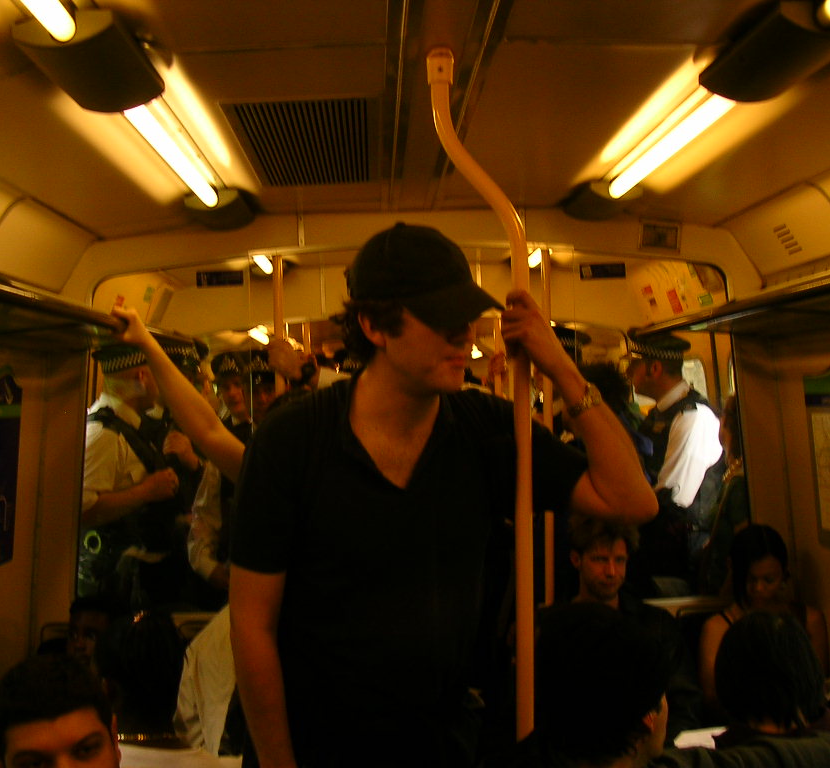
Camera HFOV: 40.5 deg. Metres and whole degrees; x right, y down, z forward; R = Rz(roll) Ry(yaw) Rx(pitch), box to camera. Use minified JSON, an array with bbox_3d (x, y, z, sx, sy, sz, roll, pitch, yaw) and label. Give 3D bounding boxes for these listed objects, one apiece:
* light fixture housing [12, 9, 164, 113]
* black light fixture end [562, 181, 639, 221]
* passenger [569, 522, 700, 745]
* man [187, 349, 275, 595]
[{"bbox_3d":[-0.610,-0.602,2.131,0.172,0.064,0.412,-9,-1,-1],"label":"light fixture housing"},{"bbox_3d":[0.610,-0.589,3.661,0.175,0.070,0.430,7,-1,-2],"label":"black light fixture end"},{"bbox_3d":[0.650,1.018,3.339,0.520,1.290,0.820,-1,0,-2],"label":"passenger"},{"bbox_3d":[-0.737,0.792,4.723,0.520,1.810,0.380,-1,0,-26],"label":"man"}]

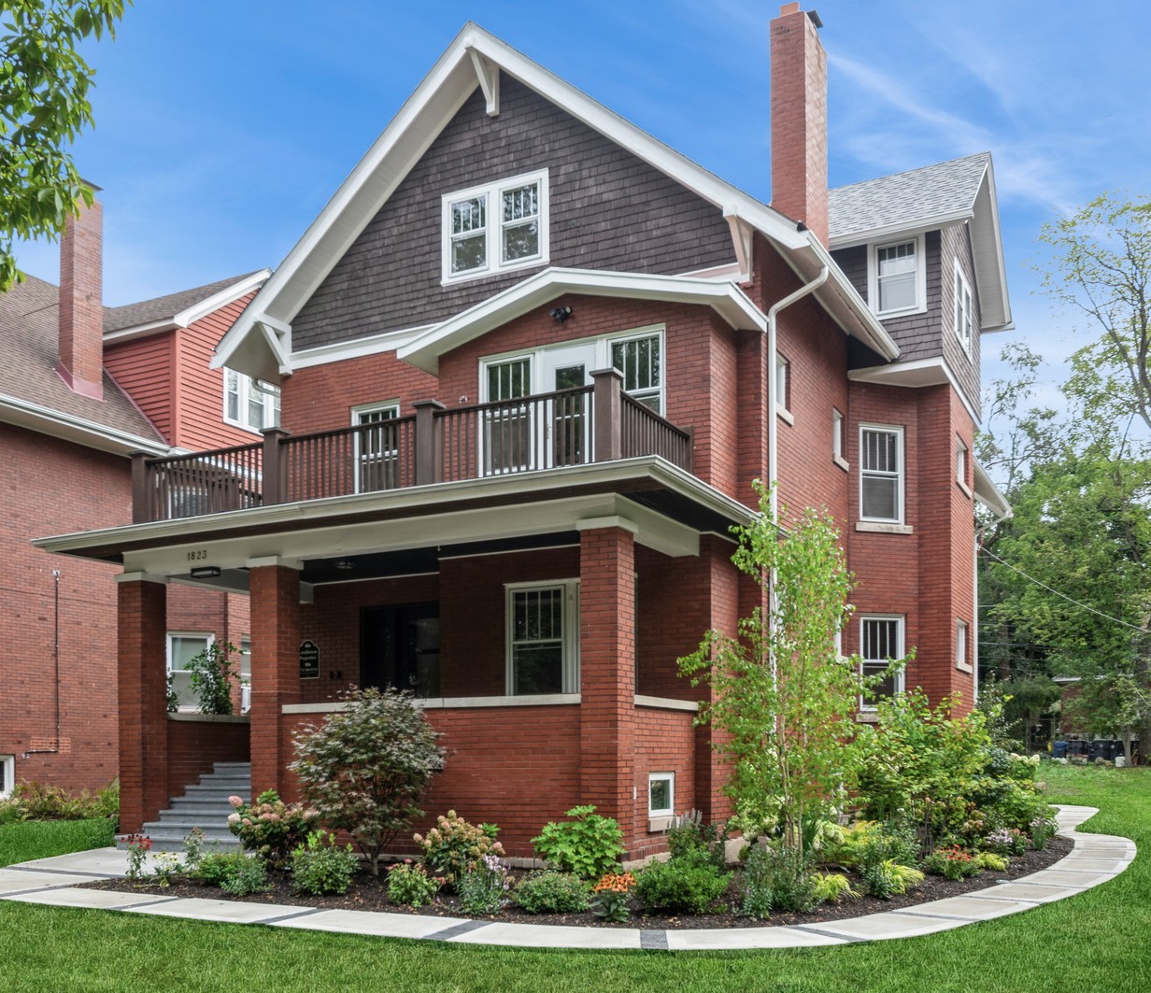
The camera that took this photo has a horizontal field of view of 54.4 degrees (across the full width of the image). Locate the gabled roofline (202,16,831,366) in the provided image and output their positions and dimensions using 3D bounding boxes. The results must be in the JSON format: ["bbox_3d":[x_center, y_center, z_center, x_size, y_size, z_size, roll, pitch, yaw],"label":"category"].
[{"bbox_3d":[-1.250,-4.400,15.400,9.300,4.050,1.000,-3,-7,26],"label":"gabled roofline"}]

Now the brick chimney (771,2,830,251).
[{"bbox_3d":[3.360,-5.460,16.750,0.520,3.500,1.100,-5,-11,27],"label":"brick chimney"}]

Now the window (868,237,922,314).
[{"bbox_3d":[5.010,-3.431,17.500,0.790,1.140,0.120,-3,-7,26],"label":"window"}]

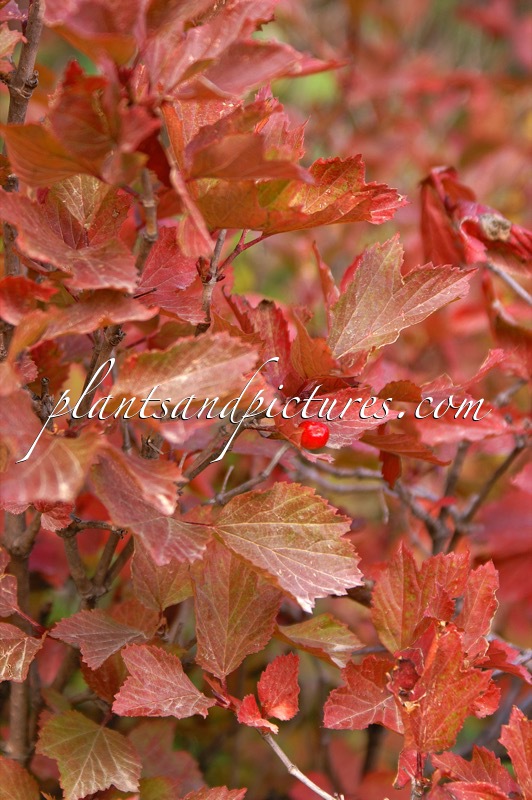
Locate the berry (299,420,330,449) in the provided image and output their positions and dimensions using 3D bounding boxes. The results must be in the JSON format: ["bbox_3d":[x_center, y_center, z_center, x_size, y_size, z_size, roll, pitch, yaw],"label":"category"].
[{"bbox_3d":[0.018,0.013,0.731,0.010,0.010,0.010,0,15,0],"label":"berry"}]

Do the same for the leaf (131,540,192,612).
[{"bbox_3d":[-0.041,0.067,0.780,0.025,0.032,0.011,0,-12,0],"label":"leaf"}]

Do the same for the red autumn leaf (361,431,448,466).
[{"bbox_3d":[0.054,0.018,0.775,0.034,0.008,0.020,18,14,3],"label":"red autumn leaf"}]

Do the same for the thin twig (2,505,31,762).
[{"bbox_3d":[-0.102,0.098,0.820,0.009,0.103,0.009,-1,6,0],"label":"thin twig"}]

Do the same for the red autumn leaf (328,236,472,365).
[{"bbox_3d":[0.052,-0.037,0.775,0.059,0.036,0.013,-28,-18,-7],"label":"red autumn leaf"}]

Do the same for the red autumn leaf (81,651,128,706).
[{"bbox_3d":[-0.066,0.115,0.824,0.023,0.025,0.008,-11,-24,-5],"label":"red autumn leaf"}]

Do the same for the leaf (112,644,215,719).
[{"bbox_3d":[-0.041,0.113,0.800,0.041,0.012,0.037,4,53,3],"label":"leaf"}]

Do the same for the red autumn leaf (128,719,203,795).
[{"bbox_3d":[-0.043,0.154,0.864,0.032,0.036,0.010,-10,-30,-6],"label":"red autumn leaf"}]

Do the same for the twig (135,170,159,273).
[{"bbox_3d":[-0.044,-0.066,0.741,0.007,0.040,0.006,5,6,0],"label":"twig"}]

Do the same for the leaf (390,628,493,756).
[{"bbox_3d":[0.068,0.110,0.765,0.035,0.047,0.015,8,-9,7],"label":"leaf"}]

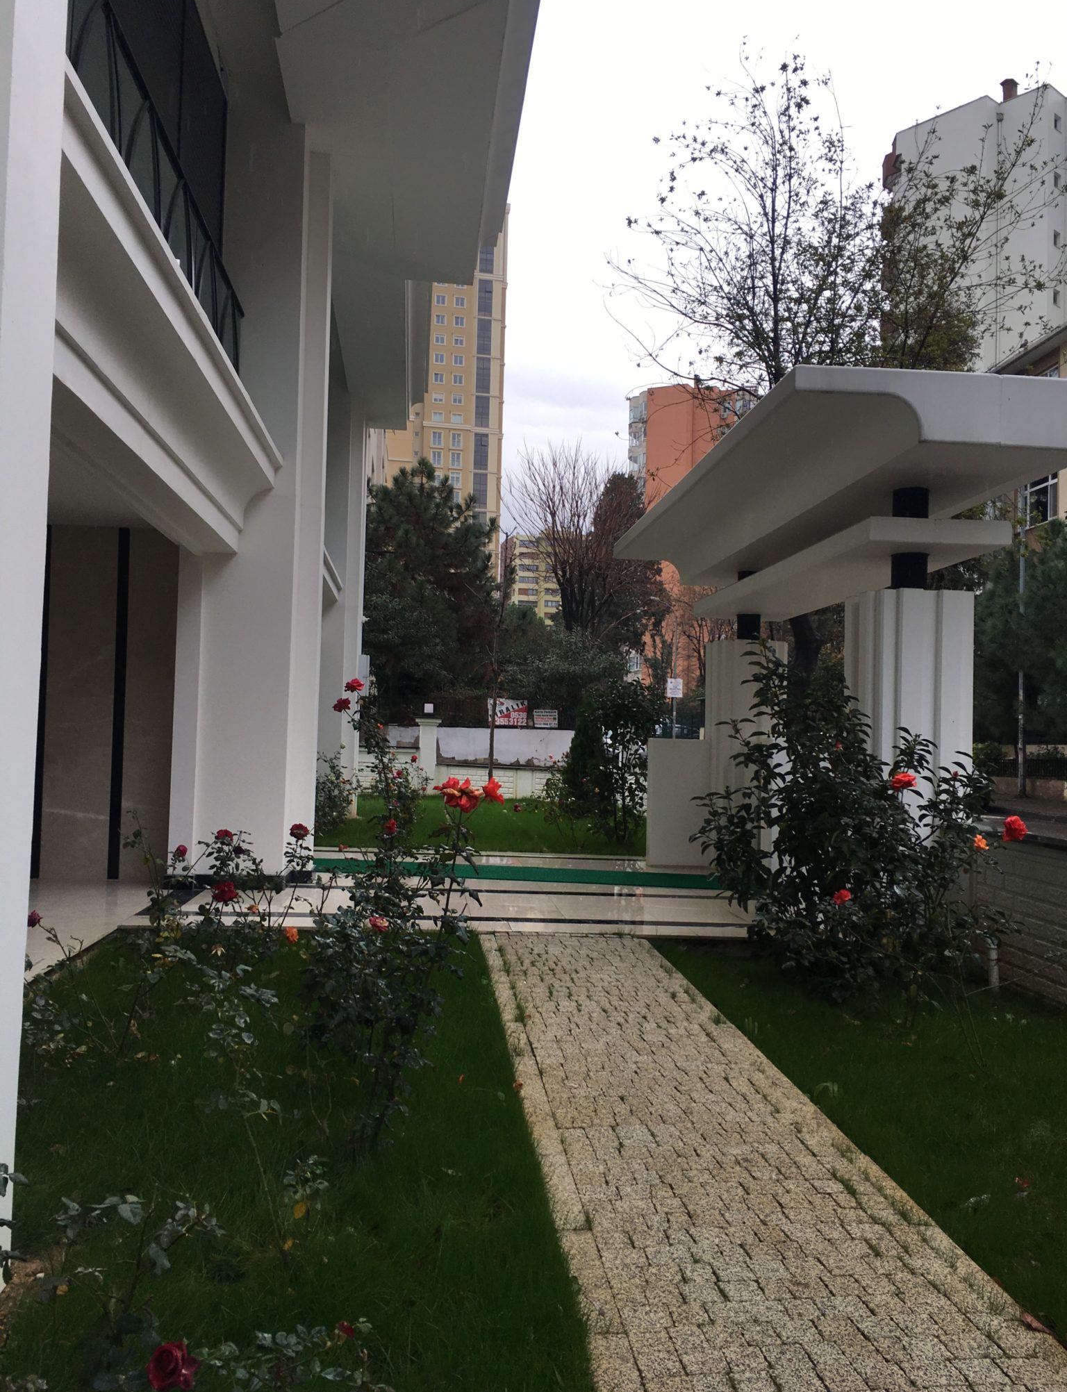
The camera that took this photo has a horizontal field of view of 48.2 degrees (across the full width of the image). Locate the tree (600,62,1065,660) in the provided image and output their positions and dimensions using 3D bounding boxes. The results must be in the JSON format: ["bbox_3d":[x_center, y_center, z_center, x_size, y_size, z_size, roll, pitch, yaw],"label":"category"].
[{"bbox_3d":[3.714,-2.870,15.000,5.400,10.000,5.100,2,-2,-5],"label":"tree"}]

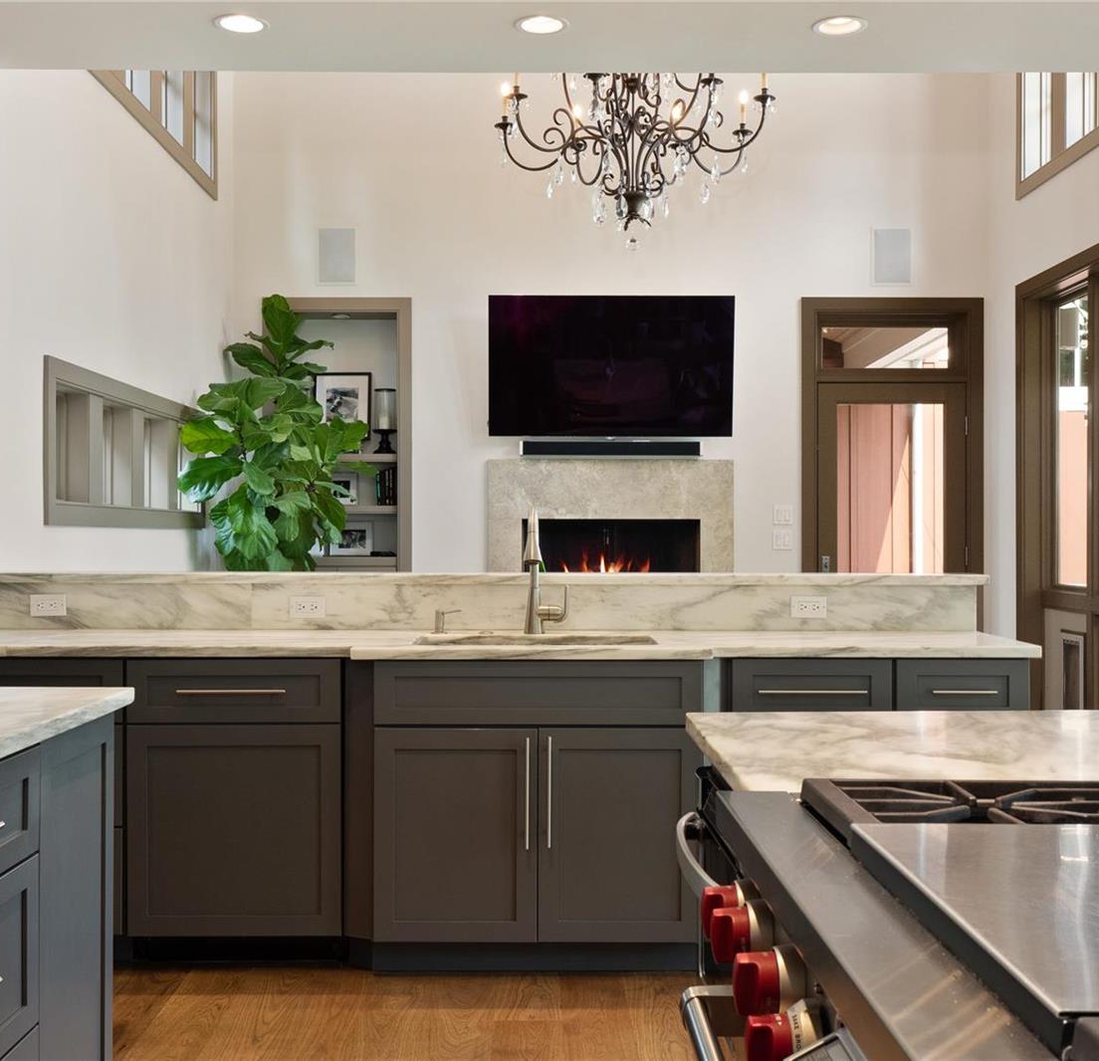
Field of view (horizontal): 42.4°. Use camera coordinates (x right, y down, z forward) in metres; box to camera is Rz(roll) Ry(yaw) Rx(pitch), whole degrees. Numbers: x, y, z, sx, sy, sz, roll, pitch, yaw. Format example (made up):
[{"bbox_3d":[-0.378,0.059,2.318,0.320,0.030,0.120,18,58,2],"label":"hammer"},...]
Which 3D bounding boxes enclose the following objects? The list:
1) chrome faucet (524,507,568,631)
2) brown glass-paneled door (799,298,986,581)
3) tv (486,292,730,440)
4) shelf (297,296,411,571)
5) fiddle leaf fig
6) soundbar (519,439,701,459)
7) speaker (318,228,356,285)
[{"bbox_3d":[-0.007,0.122,4.325,0.137,0.400,0.260,0,0,0],"label":"chrome faucet"},{"bbox_3d":[2.035,-0.070,8.450,1.085,2.610,0.140,0,0,0],"label":"brown glass-paneled door"},{"bbox_3d":[0.366,-0.965,8.330,1.447,0.826,0.070,0,3,0],"label":"tv"},{"bbox_3d":[-1.257,-0.070,8.530,0.887,2.610,0.320,0,0,0],"label":"shelf"},{"bbox_3d":[-1.354,0.030,7.020,0.950,2.410,0.920,0,0,0],"label":"fiddle leaf fig"},{"bbox_3d":[0.364,-0.478,8.340,1.070,0.086,0.100,0,0,0],"label":"soundbar"},{"bbox_3d":[-1.260,-1.624,8.410,0.230,0.338,0.050,0,0,0],"label":"speaker"}]

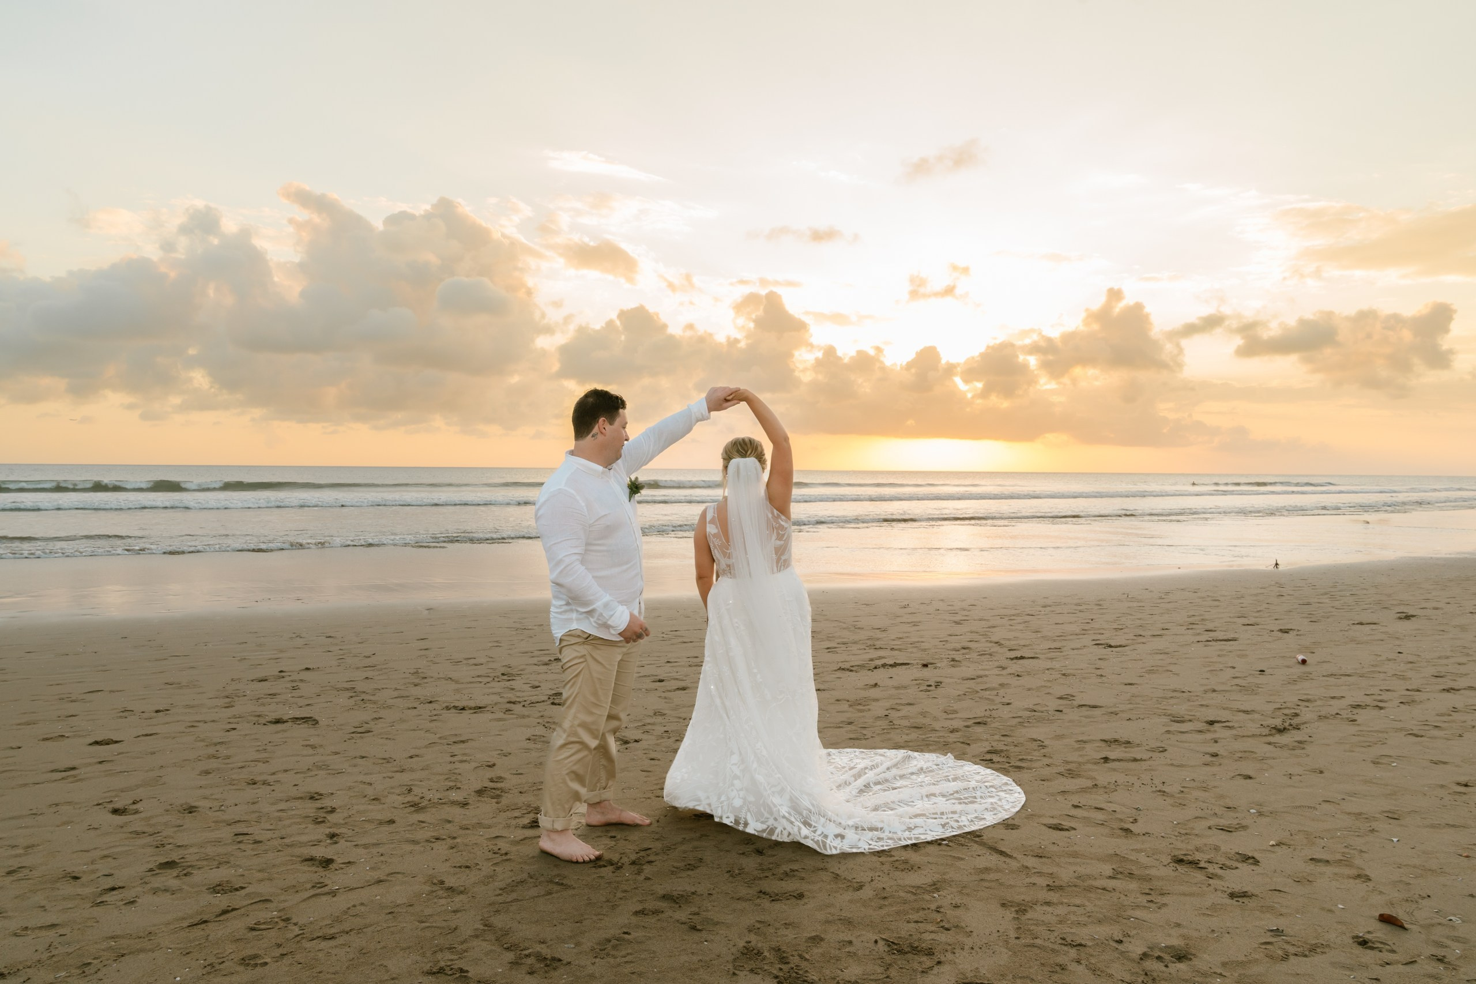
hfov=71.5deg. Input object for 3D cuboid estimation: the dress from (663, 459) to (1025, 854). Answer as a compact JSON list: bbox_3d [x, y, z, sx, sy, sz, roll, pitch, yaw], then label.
[{"bbox_3d":[0.480,0.619,4.540,1.600,1.520,1.200,0,1,-10],"label":"dress"}]

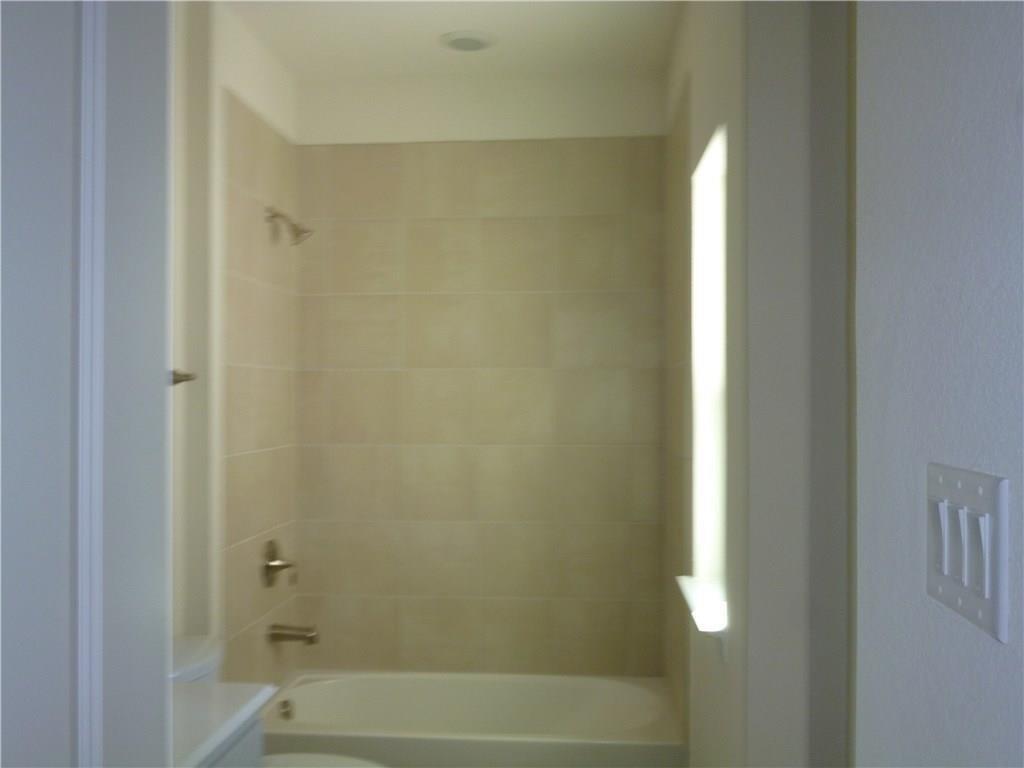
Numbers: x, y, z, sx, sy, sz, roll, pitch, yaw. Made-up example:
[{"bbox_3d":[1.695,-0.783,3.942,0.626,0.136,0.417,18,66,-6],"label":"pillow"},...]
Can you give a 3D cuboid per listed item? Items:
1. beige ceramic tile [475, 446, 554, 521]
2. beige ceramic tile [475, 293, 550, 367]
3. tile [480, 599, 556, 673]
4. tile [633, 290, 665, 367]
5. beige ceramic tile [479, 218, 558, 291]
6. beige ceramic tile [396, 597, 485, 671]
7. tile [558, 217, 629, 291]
[{"bbox_3d":[0.011,0.400,3.804,0.305,0.305,0.012,0,-1,5],"label":"beige ceramic tile"},{"bbox_3d":[0.010,-0.215,3.807,0.305,0.303,0.010,0,-1,5],"label":"beige ceramic tile"},{"bbox_3d":[0.019,1.012,3.798,0.305,0.305,0.012,0,-1,5],"label":"tile"},{"bbox_3d":[0.541,-0.215,3.764,0.131,0.303,0.010,0,-1,5],"label":"tile"},{"bbox_3d":[0.026,-0.518,3.802,0.314,0.293,0.010,0,0,5],"label":"beige ceramic tile"},{"bbox_3d":[-0.291,1.008,3.821,0.346,0.294,0.010,0,0,5],"label":"beige ceramic tile"},{"bbox_3d":[0.325,-0.521,3.783,0.301,0.301,0.012,0,0,5],"label":"tile"}]

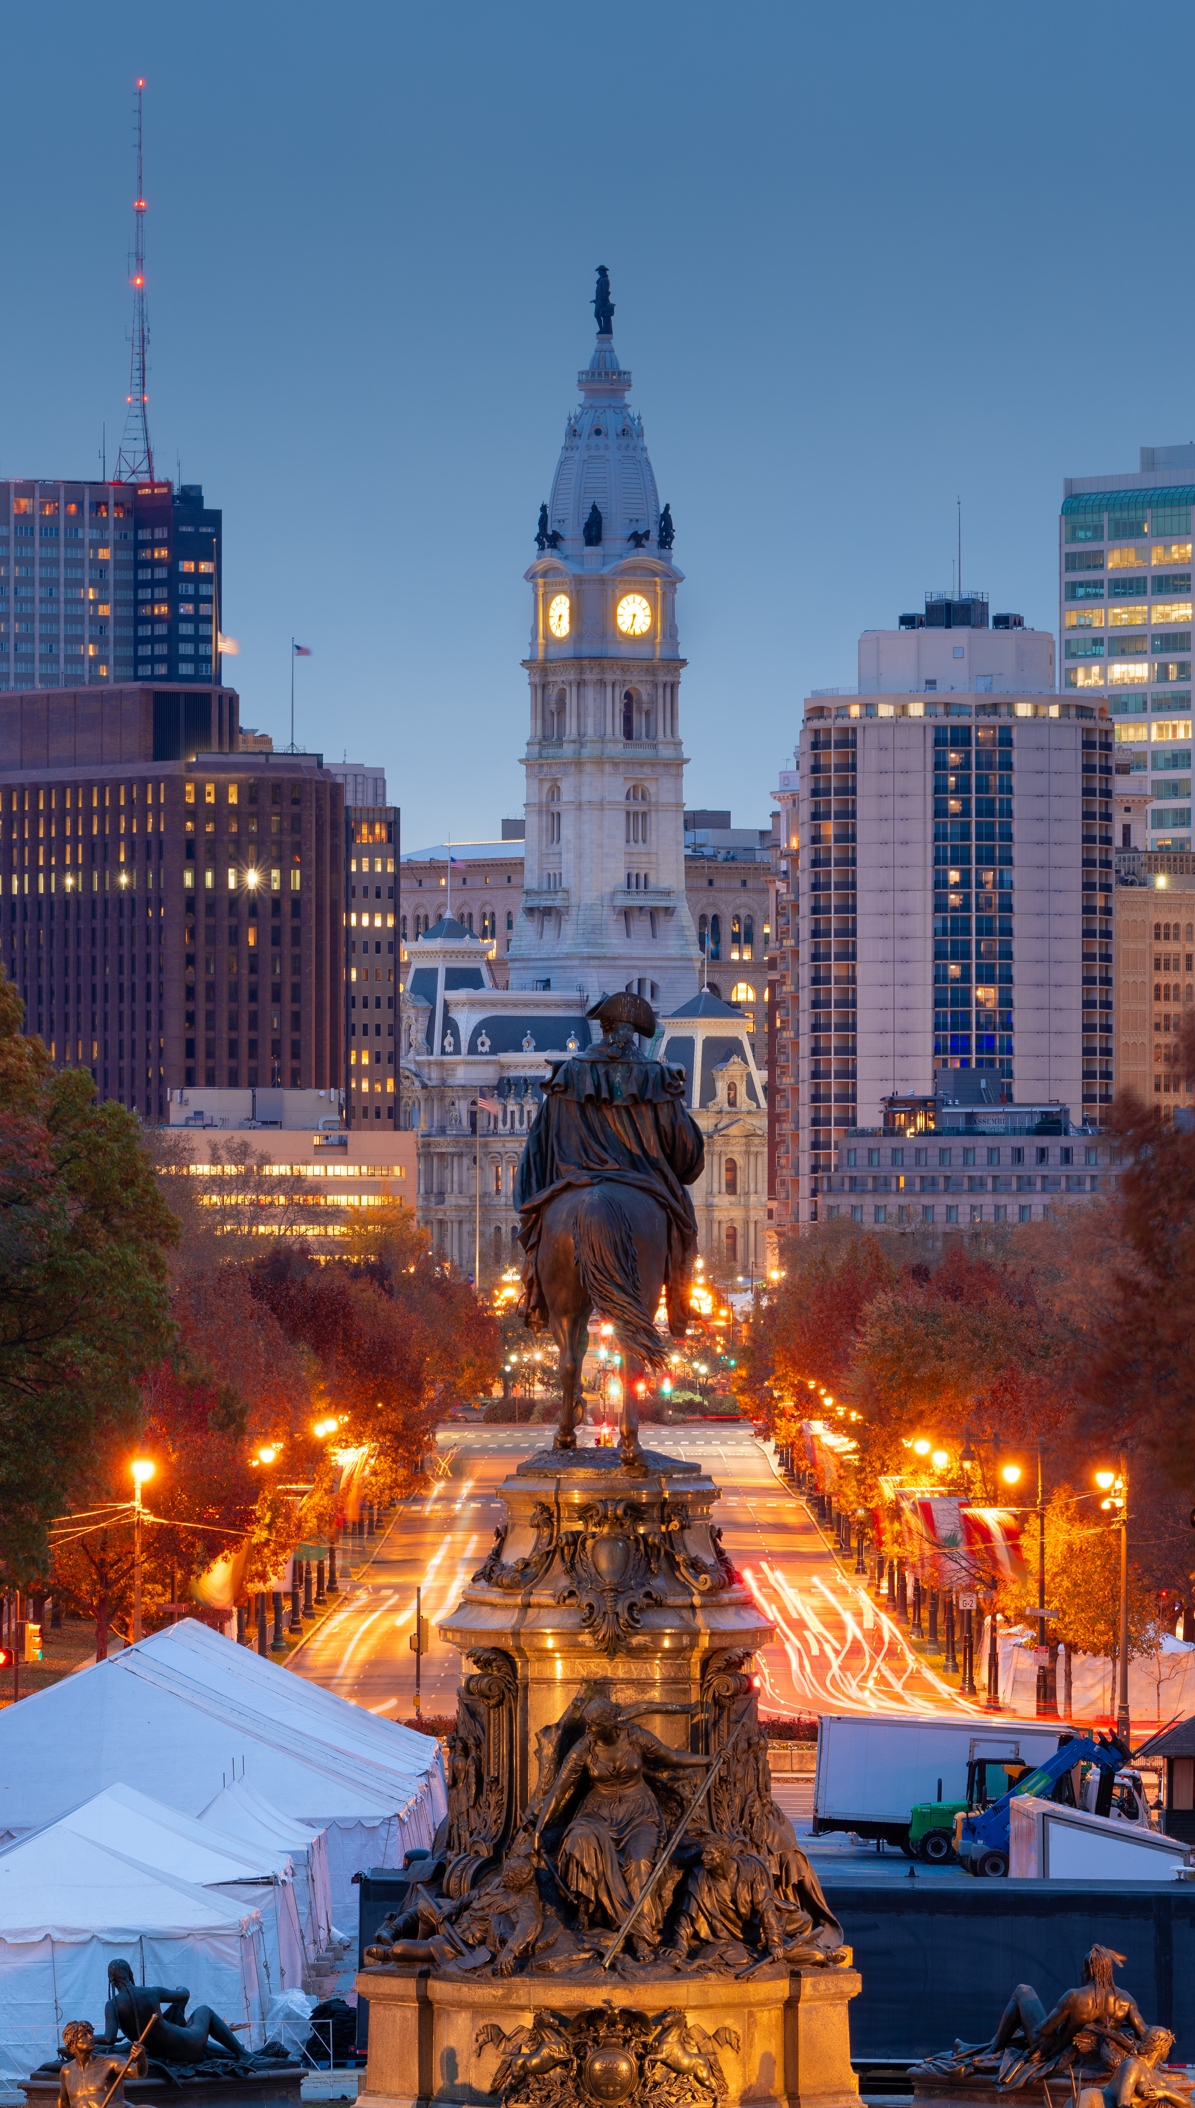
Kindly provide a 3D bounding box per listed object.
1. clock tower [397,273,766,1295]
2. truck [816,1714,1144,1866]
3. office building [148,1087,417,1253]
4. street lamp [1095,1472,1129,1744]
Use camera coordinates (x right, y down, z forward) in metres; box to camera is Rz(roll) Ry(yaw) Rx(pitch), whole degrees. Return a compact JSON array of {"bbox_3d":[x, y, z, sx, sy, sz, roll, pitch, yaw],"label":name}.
[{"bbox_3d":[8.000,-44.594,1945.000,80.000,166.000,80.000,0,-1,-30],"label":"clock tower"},{"bbox_3d":[9.444,18.136,291.500,8.000,3.300,2.400,0,-1,18],"label":"truck"},{"bbox_3d":[-40.000,18.700,1437.000,38.000,29.500,30.000,0,-1,0],"label":"office building"},{"bbox_3d":[13.269,15.289,305.000,0.950,9.300,0.450,0,-1,0],"label":"street lamp"}]

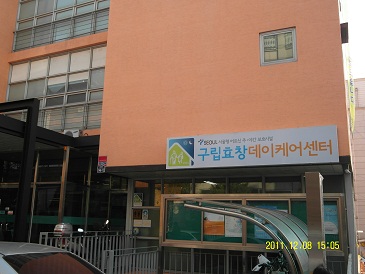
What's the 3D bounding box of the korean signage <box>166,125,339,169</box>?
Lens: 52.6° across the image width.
[{"bbox_3d":[1.528,0.305,9.013,4.184,0.829,0.120,-4,-13,23],"label":"korean signage"}]

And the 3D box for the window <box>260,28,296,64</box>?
[{"bbox_3d":[2.417,-2.251,9.332,0.915,0.893,0.100,-4,-13,23],"label":"window"}]

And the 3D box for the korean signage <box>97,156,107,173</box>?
[{"bbox_3d":[-2.303,0.790,10.628,0.280,0.482,0.040,-4,-13,23],"label":"korean signage"}]

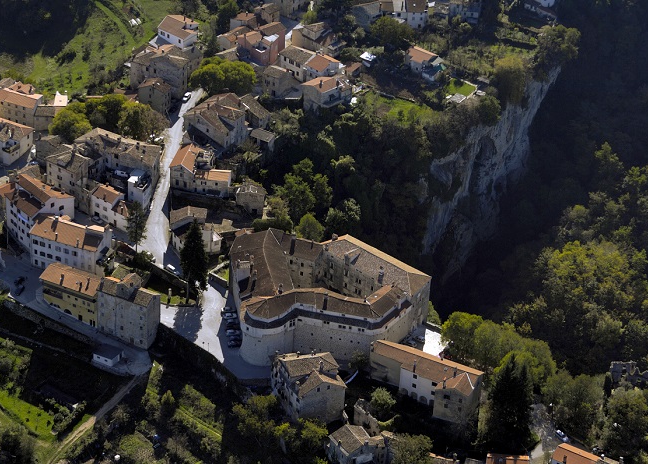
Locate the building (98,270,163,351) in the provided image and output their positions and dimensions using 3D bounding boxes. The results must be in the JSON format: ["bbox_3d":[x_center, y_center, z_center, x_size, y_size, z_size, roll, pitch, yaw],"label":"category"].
[{"bbox_3d":[-58.380,23.260,682.700,16.950,18.640,8.430,18,40,19],"label":"building"}]

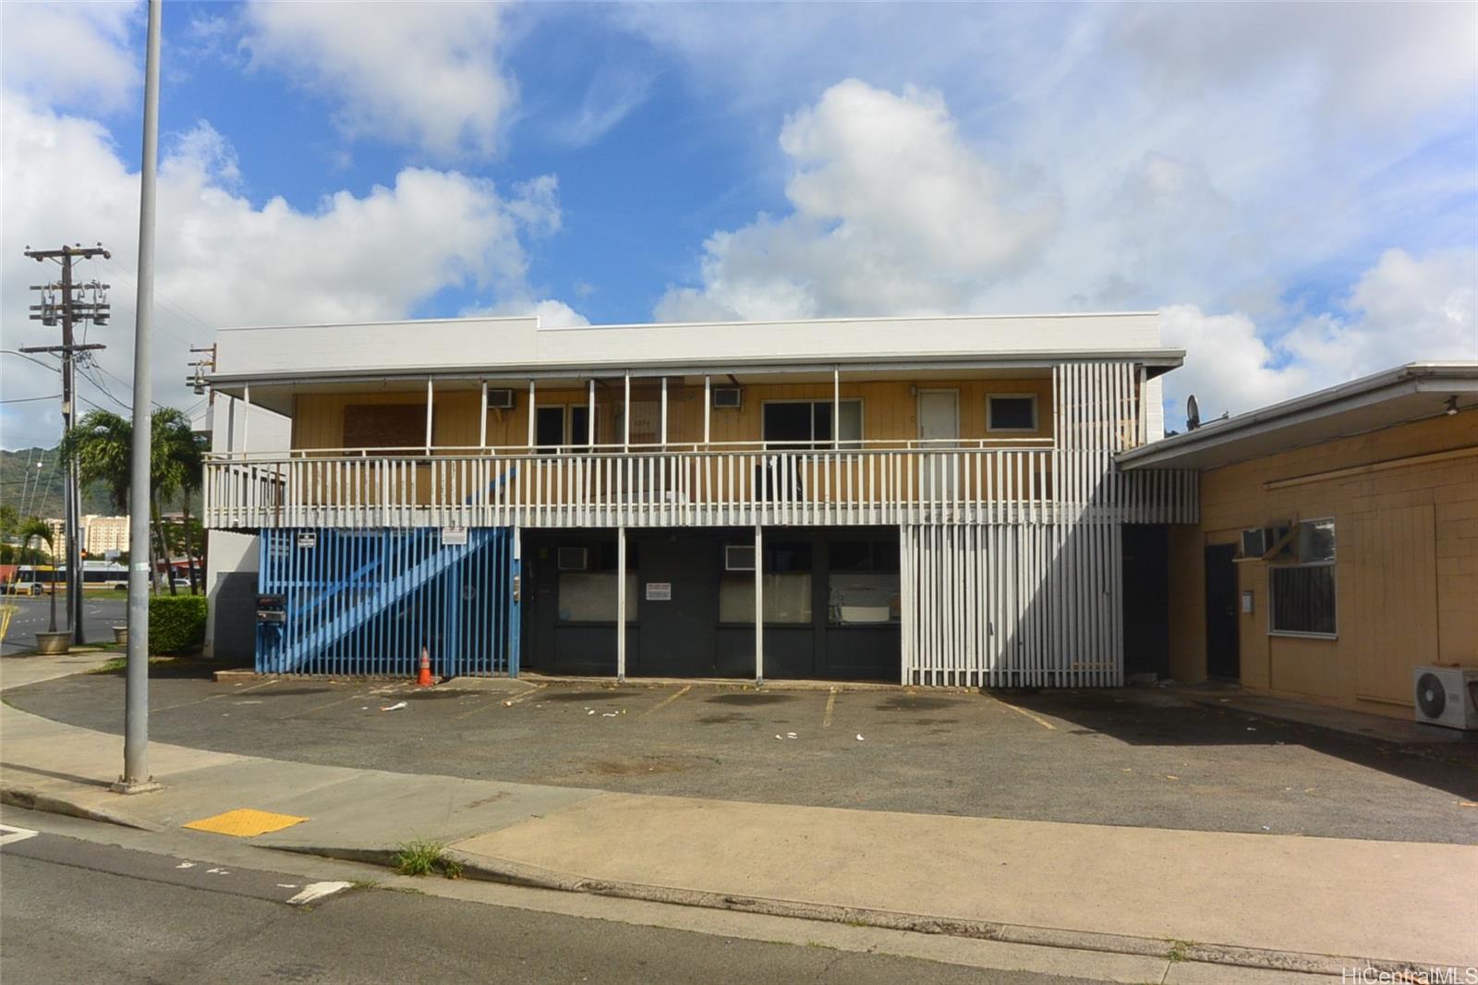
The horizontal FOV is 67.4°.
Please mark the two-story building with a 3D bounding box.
[{"bbox_3d":[-0.734,0.250,24.713,18.270,7.000,11.000,0,-5,6],"label":"two-story building"}]

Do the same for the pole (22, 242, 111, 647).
[{"bbox_3d":[-18.530,-1.347,30.856,2.550,11.100,0.800,-3,-5,4],"label":"pole"}]

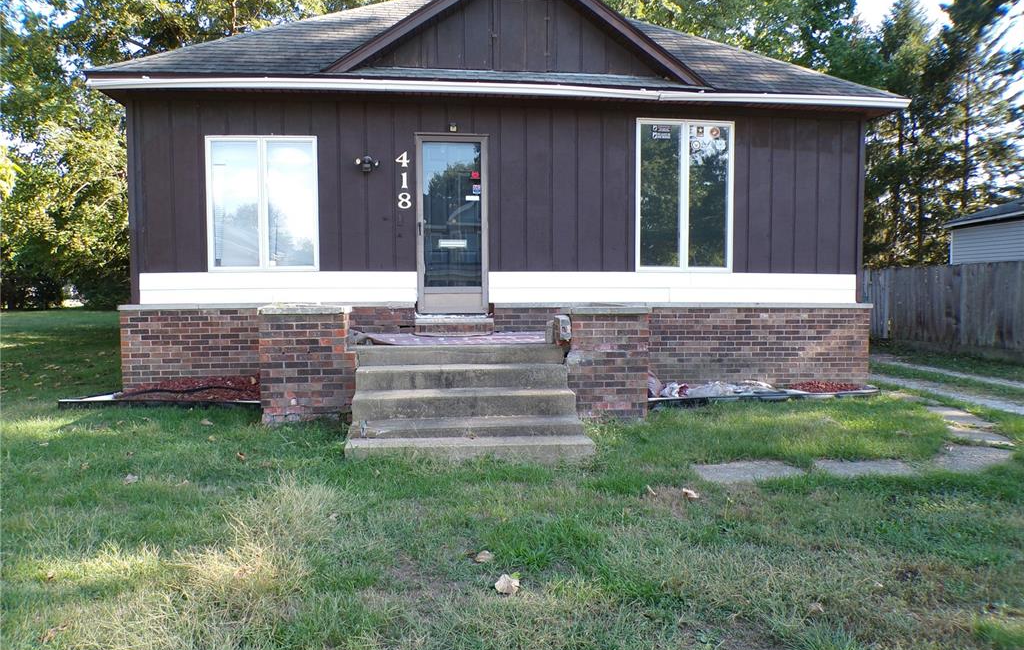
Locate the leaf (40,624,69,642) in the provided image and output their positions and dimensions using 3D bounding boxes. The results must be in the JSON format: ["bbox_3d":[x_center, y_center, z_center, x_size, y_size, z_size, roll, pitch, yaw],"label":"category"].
[{"bbox_3d":[-1.755,1.183,2.723,0.105,0.040,0.090,0,3,-7],"label":"leaf"}]

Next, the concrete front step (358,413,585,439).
[{"bbox_3d":[-0.345,0.781,5.523,1.767,0.085,0.420,0,3,-7],"label":"concrete front step"}]

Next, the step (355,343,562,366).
[{"bbox_3d":[-0.483,0.260,6.581,1.897,0.175,0.380,0,3,-7],"label":"step"}]

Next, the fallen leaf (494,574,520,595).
[{"bbox_3d":[-0.020,1.137,3.111,0.110,0.050,0.100,0,3,-7],"label":"fallen leaf"}]

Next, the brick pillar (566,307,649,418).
[{"bbox_3d":[0.858,0.341,6.800,0.795,1.040,0.550,0,3,-7],"label":"brick pillar"}]

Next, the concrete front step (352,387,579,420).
[{"bbox_3d":[-0.385,0.635,5.905,1.791,0.170,0.400,0,3,-7],"label":"concrete front step"}]

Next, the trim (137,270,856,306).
[{"bbox_3d":[0.098,-0.443,8.471,8.606,0.370,0.070,0,3,-7],"label":"trim"}]

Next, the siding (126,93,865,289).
[{"bbox_3d":[0.083,-1.528,8.457,8.755,2.250,0.150,0,3,-7],"label":"siding"}]

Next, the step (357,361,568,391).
[{"bbox_3d":[-0.434,0.450,6.263,1.815,0.175,0.360,0,3,-7],"label":"step"}]

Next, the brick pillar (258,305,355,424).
[{"bbox_3d":[-1.825,0.353,6.460,0.825,1.040,0.550,0,3,-7],"label":"brick pillar"}]

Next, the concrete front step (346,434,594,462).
[{"bbox_3d":[-0.299,0.888,5.211,1.769,0.110,0.360,0,3,-7],"label":"concrete front step"}]

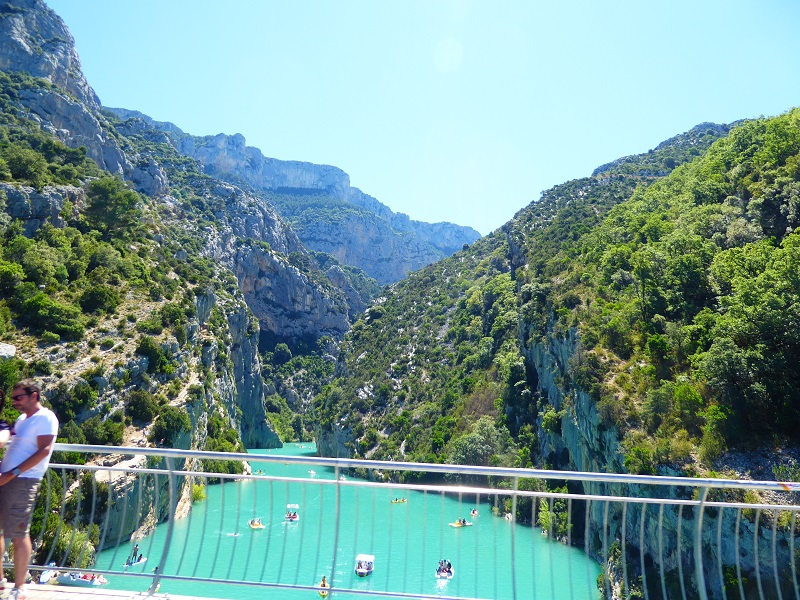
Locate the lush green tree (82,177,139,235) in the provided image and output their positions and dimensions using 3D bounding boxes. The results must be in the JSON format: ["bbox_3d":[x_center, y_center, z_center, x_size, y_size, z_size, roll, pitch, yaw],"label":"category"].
[{"bbox_3d":[-67.613,-21.913,130.000,12.400,13.600,11.800,2,-11,0],"label":"lush green tree"}]

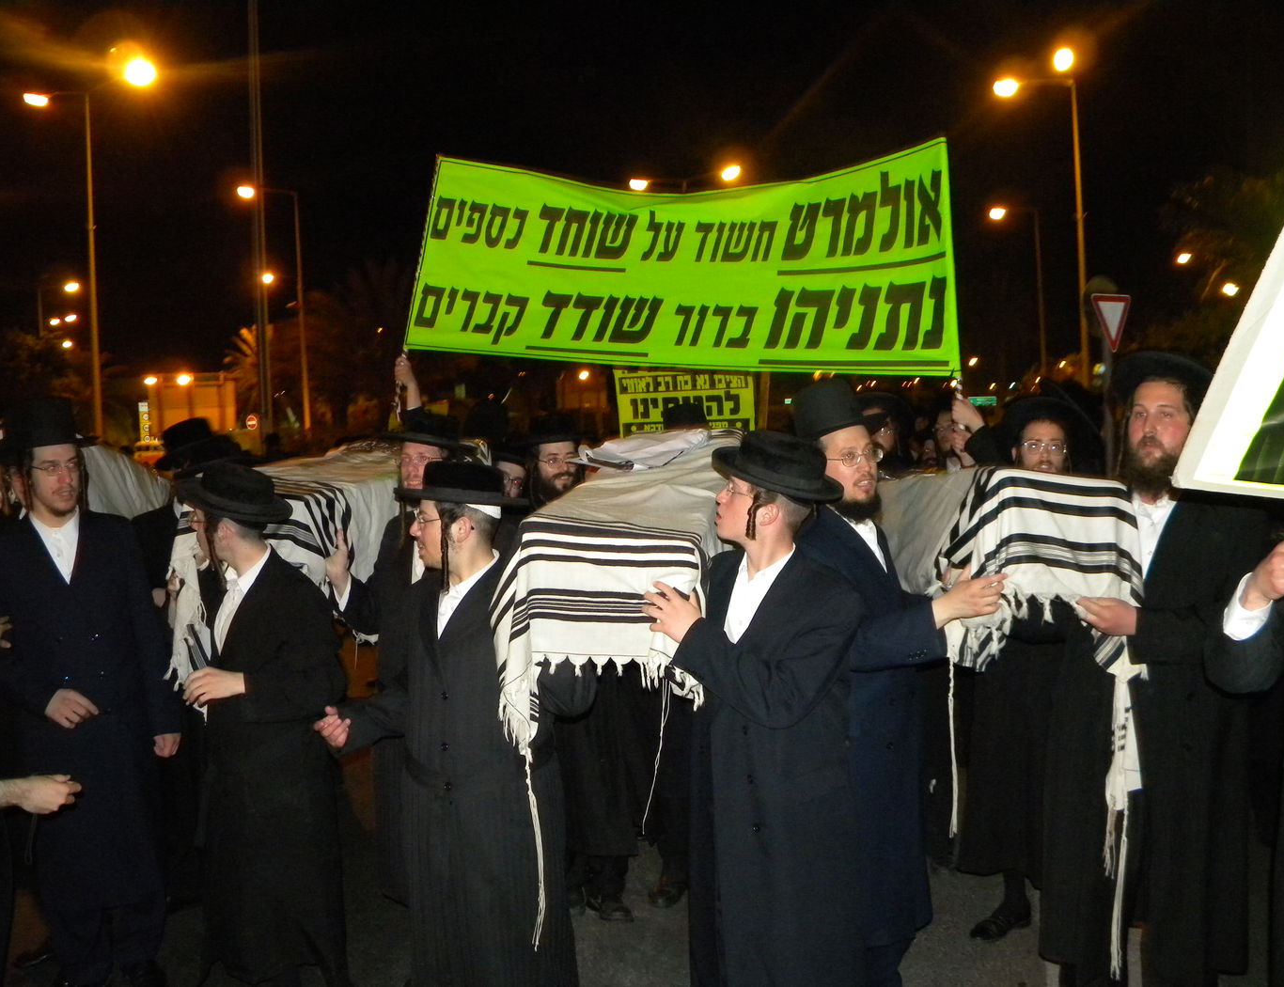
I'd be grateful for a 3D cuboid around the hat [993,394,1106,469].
[{"bbox_3d":[1.310,-0.200,3.420,0.330,0.140,0.350,-3,-17,1],"label":"hat"}]

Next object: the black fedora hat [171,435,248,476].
[{"bbox_3d":[-1.702,-0.136,4.200,0.340,0.130,0.310,-16,8,-31],"label":"black fedora hat"}]

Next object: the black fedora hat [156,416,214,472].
[{"bbox_3d":[-1.880,-0.215,4.400,0.330,0.130,0.300,-24,10,-27],"label":"black fedora hat"}]

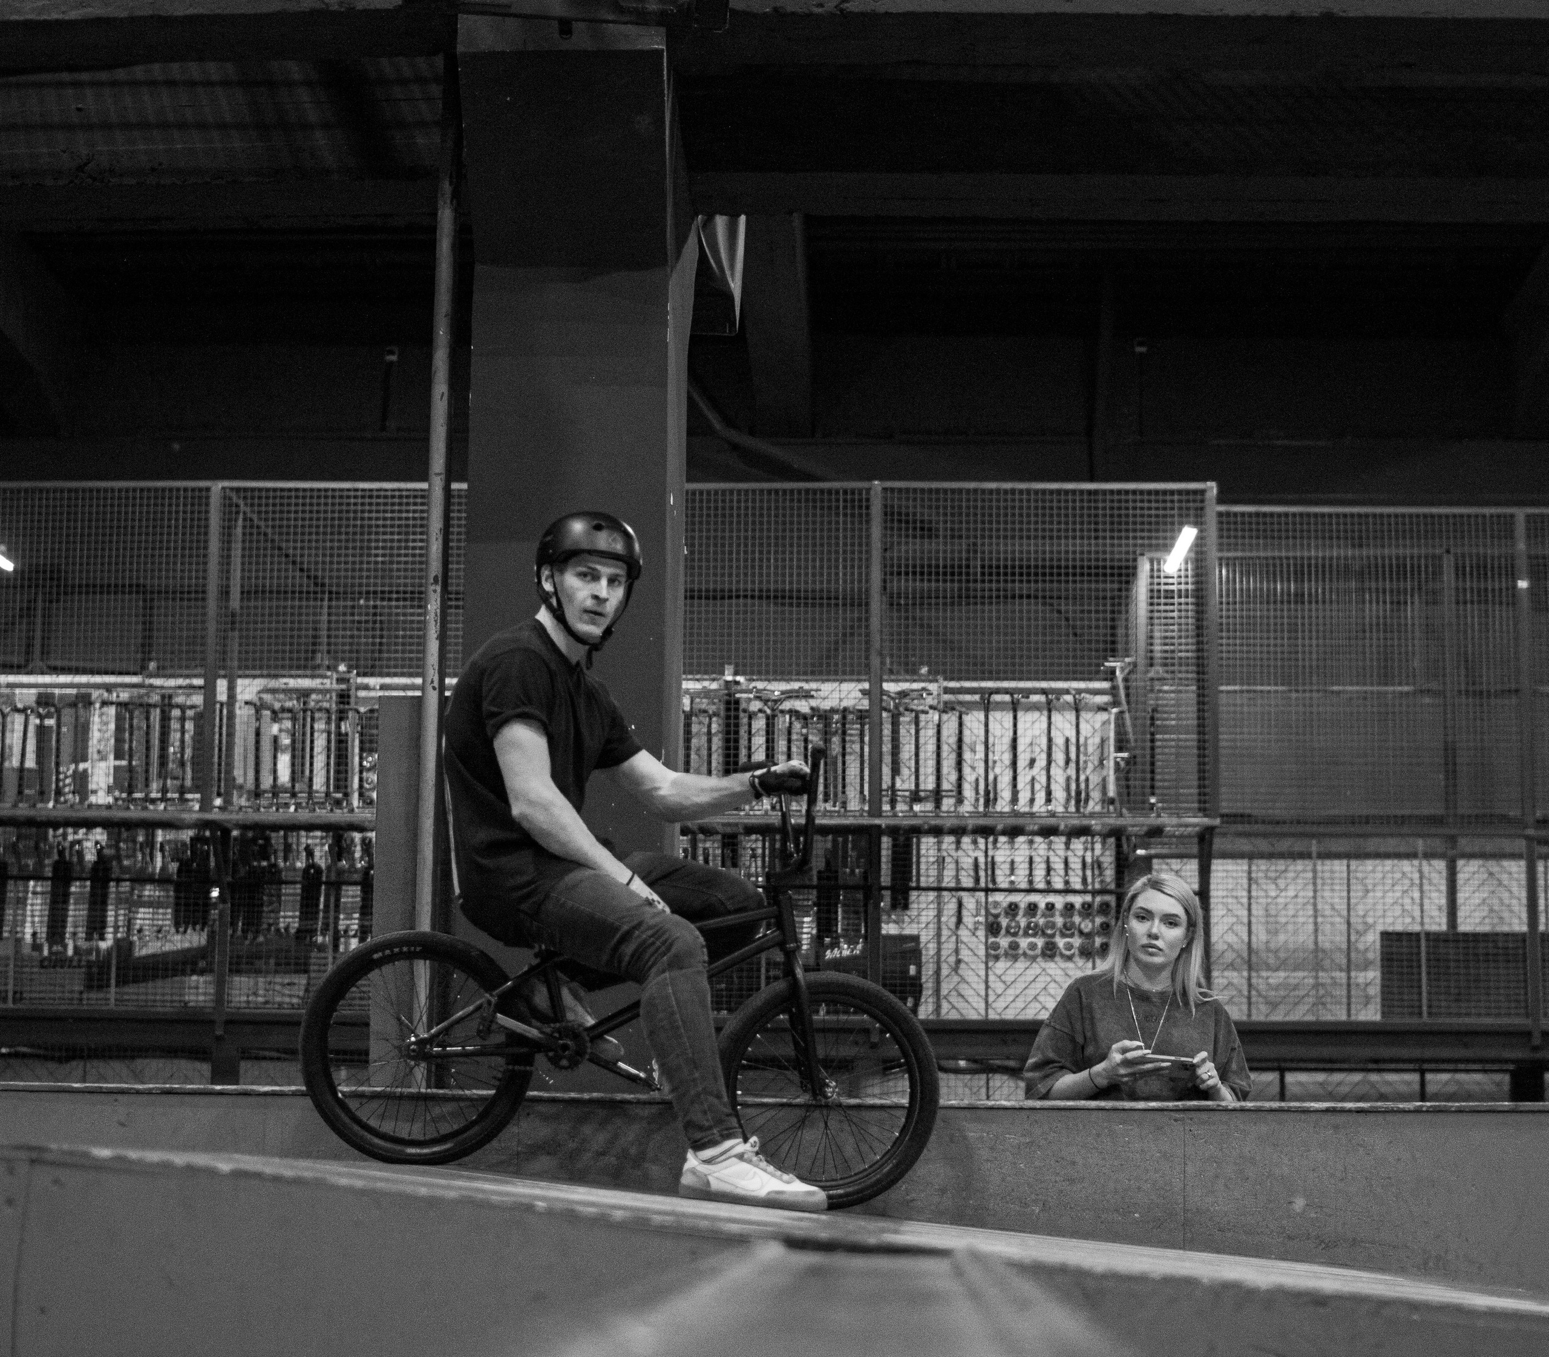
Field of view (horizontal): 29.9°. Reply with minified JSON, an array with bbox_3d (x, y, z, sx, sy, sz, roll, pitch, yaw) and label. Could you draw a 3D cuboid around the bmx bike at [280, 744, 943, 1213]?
[{"bbox_3d":[-0.311,0.612,6.349,1.408,0.992,0.700,6,-7,5],"label":"bmx bike"}]

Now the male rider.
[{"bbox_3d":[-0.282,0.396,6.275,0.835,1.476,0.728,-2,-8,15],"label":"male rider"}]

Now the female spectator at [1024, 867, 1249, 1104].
[{"bbox_3d":[0.882,1.288,6.944,0.520,1.660,0.400,0,-7,3],"label":"female spectator"}]

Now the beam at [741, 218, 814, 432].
[{"bbox_3d":[0.007,-1.496,12.000,0.300,0.650,2.000,0,-7,0],"label":"beam"}]

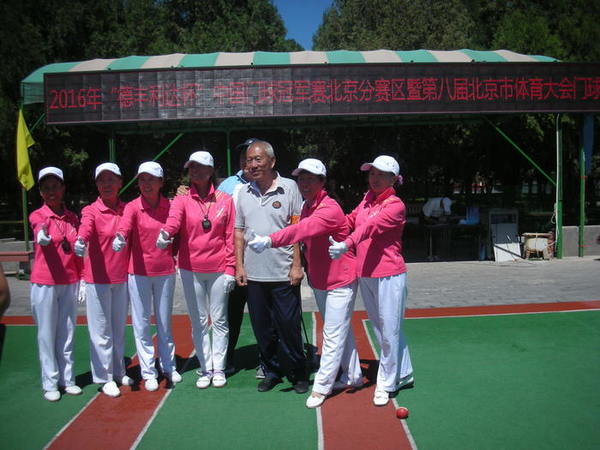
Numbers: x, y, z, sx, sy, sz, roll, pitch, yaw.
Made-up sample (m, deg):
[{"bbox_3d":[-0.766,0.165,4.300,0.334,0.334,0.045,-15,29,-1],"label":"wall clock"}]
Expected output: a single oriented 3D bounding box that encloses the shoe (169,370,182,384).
[{"bbox_3d":[-0.924,1.093,4.465,0.090,0.100,0.240,-3,5,-23],"label":"shoe"}]

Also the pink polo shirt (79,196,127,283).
[{"bbox_3d":[-1.362,0.115,4.247,0.410,0.620,0.480,-3,4,-17],"label":"pink polo shirt"}]

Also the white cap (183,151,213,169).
[{"bbox_3d":[-0.736,-0.478,4.440,0.175,0.135,0.260,1,1,28],"label":"white cap"}]

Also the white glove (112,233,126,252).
[{"bbox_3d":[-1.208,0.117,4.060,0.095,0.130,0.130,-1,4,6],"label":"white glove"}]

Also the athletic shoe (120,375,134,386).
[{"bbox_3d":[-1.312,1.133,4.492,0.095,0.095,0.235,-5,5,-38],"label":"athletic shoe"}]

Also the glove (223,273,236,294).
[{"bbox_3d":[-0.501,0.428,4.314,0.090,0.155,0.080,-1,4,-3],"label":"glove"}]

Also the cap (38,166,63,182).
[{"bbox_3d":[-1.733,-0.349,4.232,0.175,0.120,0.250,-3,4,-14],"label":"cap"}]

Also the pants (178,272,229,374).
[{"bbox_3d":[-0.699,0.652,4.391,0.360,0.840,0.270,-1,4,-3],"label":"pants"}]

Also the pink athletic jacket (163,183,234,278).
[{"bbox_3d":[-0.729,0.025,4.380,0.490,0.660,0.420,-1,4,3],"label":"pink athletic jacket"}]

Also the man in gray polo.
[{"bbox_3d":[-0.198,0.284,4.204,0.530,1.720,0.340,0,4,12],"label":"man in gray polo"}]

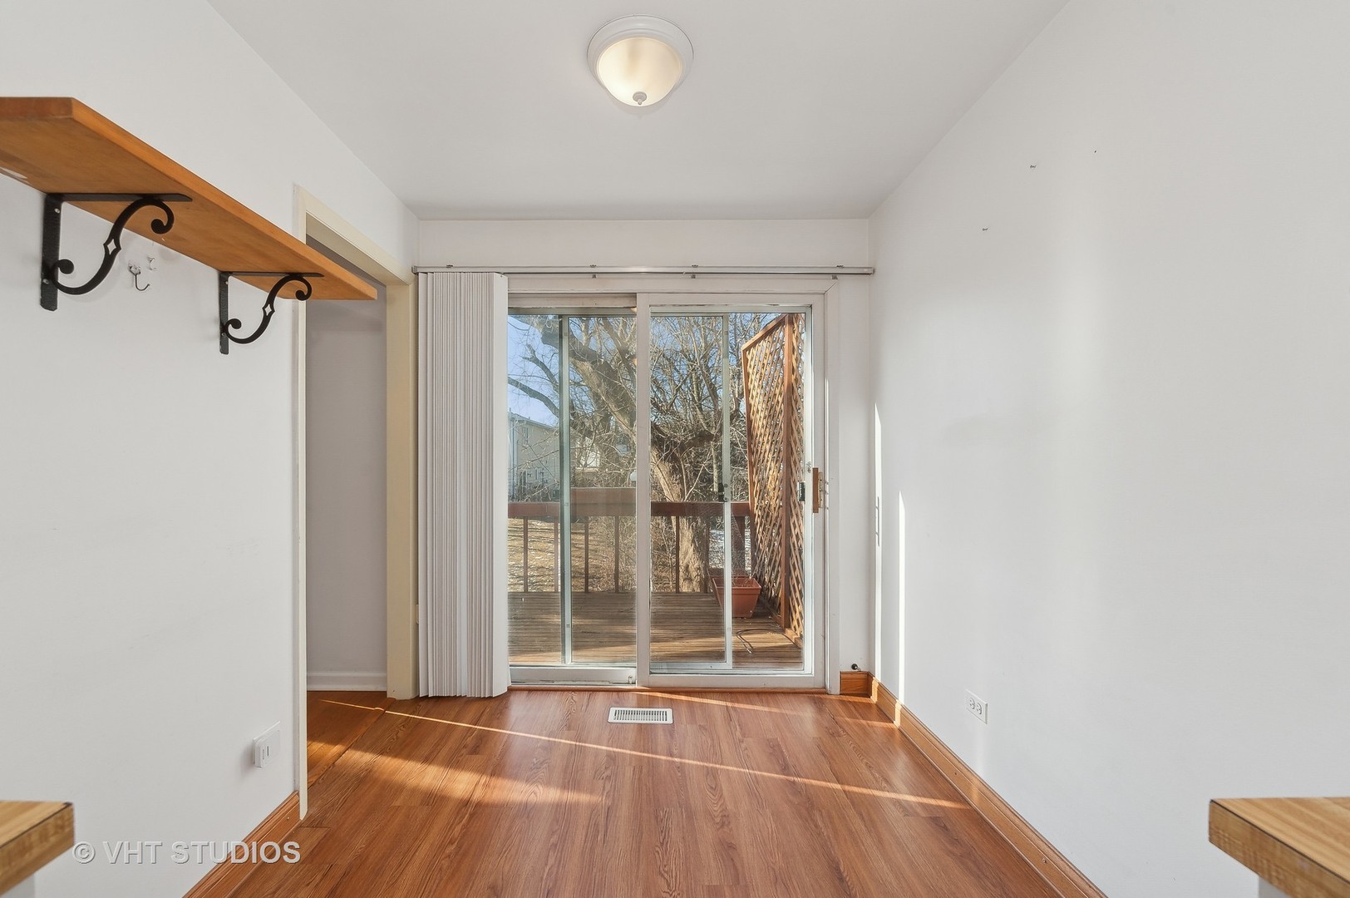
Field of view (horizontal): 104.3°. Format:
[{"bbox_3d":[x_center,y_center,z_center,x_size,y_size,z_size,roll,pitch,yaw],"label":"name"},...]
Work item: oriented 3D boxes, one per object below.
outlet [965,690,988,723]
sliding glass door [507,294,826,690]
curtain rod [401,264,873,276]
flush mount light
[{"bbox_3d":[1.032,0.880,1.792,0.008,0.071,0.115,0,-1,-2],"label":"outlet"},{"bbox_3d":[-0.140,0.214,2.735,1.820,2.010,0.100,0,-1,-1],"label":"sliding glass door"},{"bbox_3d":[-0.153,-0.884,2.595,2.270,0.035,0.042,0,-1,-1],"label":"curtain rod"},{"bbox_3d":[-0.105,-1.118,1.592,0.325,0.135,0.325,0,-1,0],"label":"flush mount light"}]

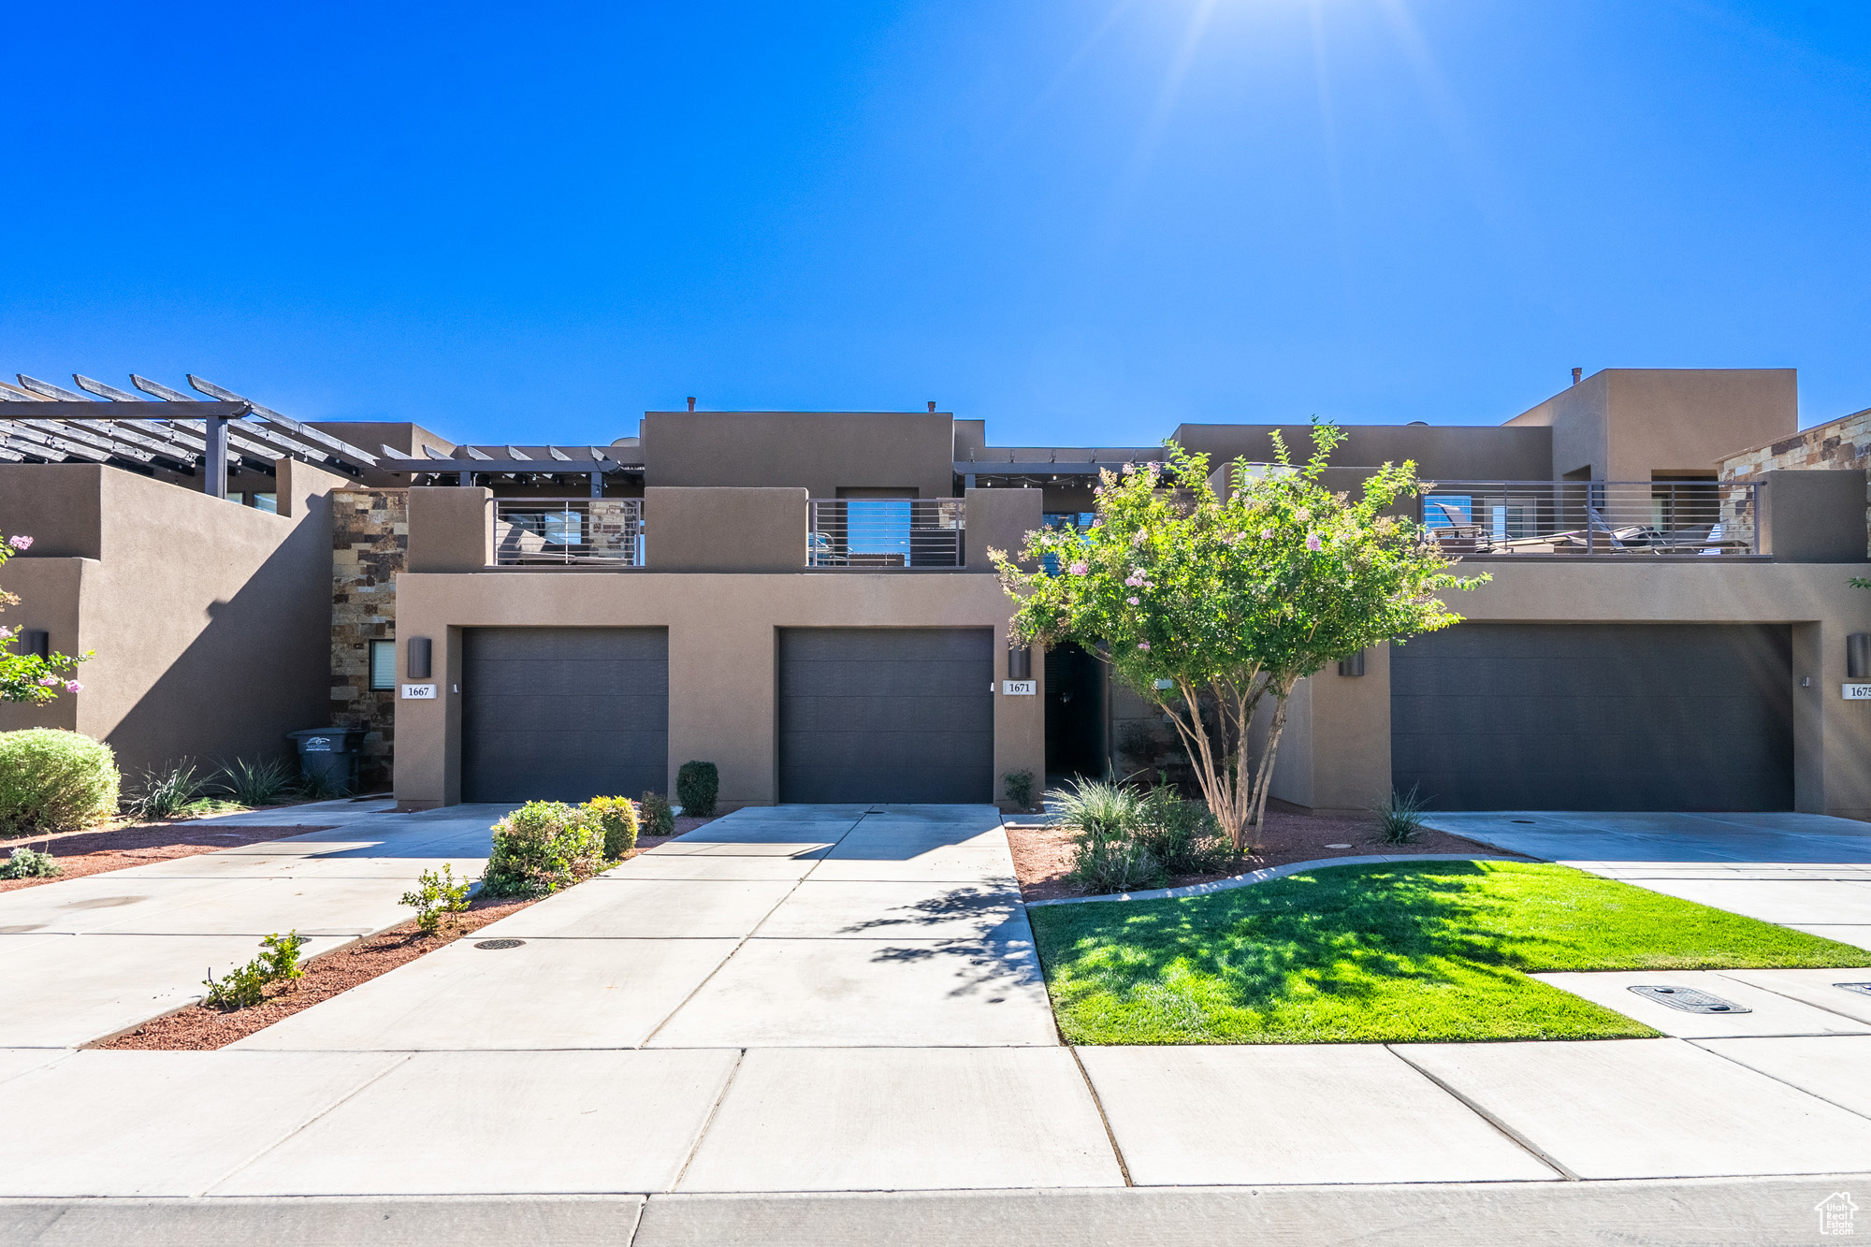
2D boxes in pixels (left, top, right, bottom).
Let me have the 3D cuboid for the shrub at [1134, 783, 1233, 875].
[{"bbox_3d":[2.137,1.773,7.150,0.820,0.700,0.800,0,-3,2],"label":"shrub"}]

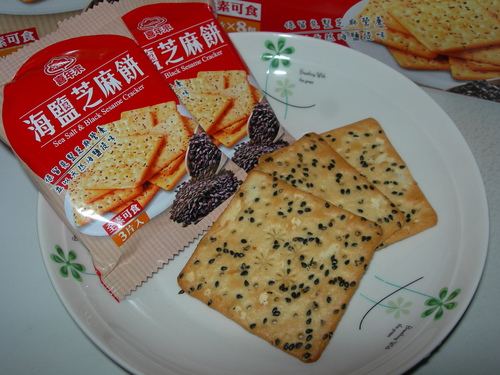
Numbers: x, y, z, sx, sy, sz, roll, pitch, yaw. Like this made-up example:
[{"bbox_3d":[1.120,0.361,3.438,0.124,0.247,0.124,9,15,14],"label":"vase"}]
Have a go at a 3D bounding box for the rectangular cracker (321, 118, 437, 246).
[{"bbox_3d":[0.049,0.002,0.286,0.071,0.005,0.071,-18,59,-7],"label":"rectangular cracker"}]

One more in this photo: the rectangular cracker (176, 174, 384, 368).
[{"bbox_3d":[0.014,0.033,0.256,0.071,0.005,0.071,25,66,19],"label":"rectangular cracker"}]

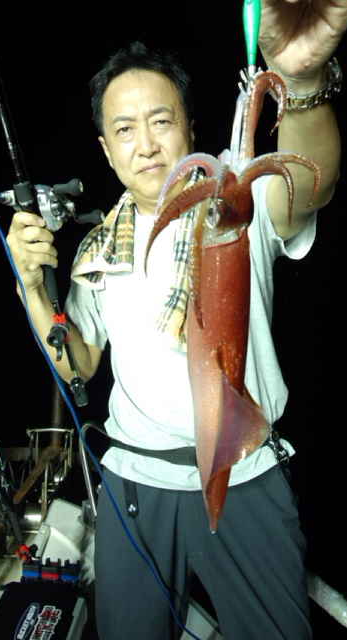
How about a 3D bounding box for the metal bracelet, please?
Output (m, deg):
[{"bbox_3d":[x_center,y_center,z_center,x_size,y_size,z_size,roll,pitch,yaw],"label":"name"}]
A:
[{"bbox_3d":[0.154,-0.265,0.530,0.068,0.057,0.020,-15,-31,19],"label":"metal bracelet"}]

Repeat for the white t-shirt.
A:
[{"bbox_3d":[0.030,0.018,0.930,0.490,0.590,0.290,0,13,14],"label":"white t-shirt"}]

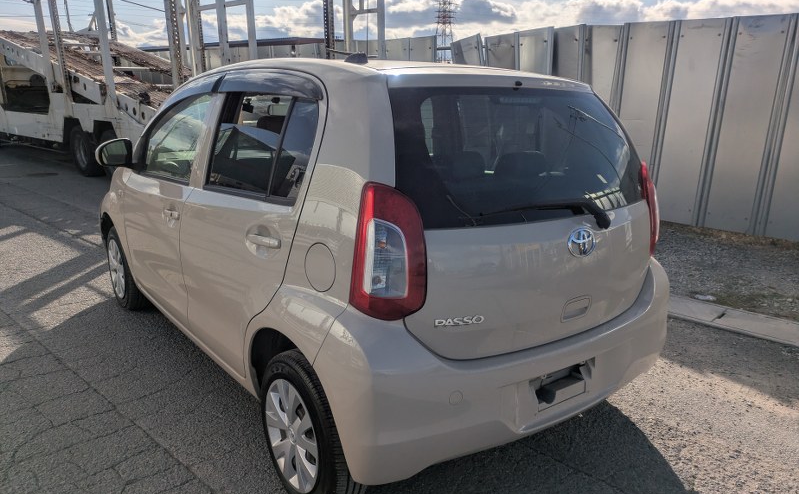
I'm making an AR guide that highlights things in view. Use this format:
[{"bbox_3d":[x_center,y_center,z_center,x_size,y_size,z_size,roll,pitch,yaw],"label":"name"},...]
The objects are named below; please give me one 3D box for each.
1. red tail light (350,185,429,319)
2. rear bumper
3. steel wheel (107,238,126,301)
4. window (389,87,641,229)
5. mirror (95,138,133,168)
[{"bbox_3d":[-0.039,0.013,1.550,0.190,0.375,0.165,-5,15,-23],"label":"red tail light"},{"bbox_3d":[0.489,0.338,2.018,1.630,0.540,0.310,-9,17,-36],"label":"rear bumper"},{"bbox_3d":[-1.803,0.135,3.794,0.115,0.380,0.380,-9,17,-36],"label":"steel wheel"},{"bbox_3d":[0.460,-0.322,1.913,1.130,0.450,0.130,-9,-13,-36],"label":"window"},{"bbox_3d":[-1.479,-0.493,3.006,0.200,0.150,0.110,-9,17,-36],"label":"mirror"}]

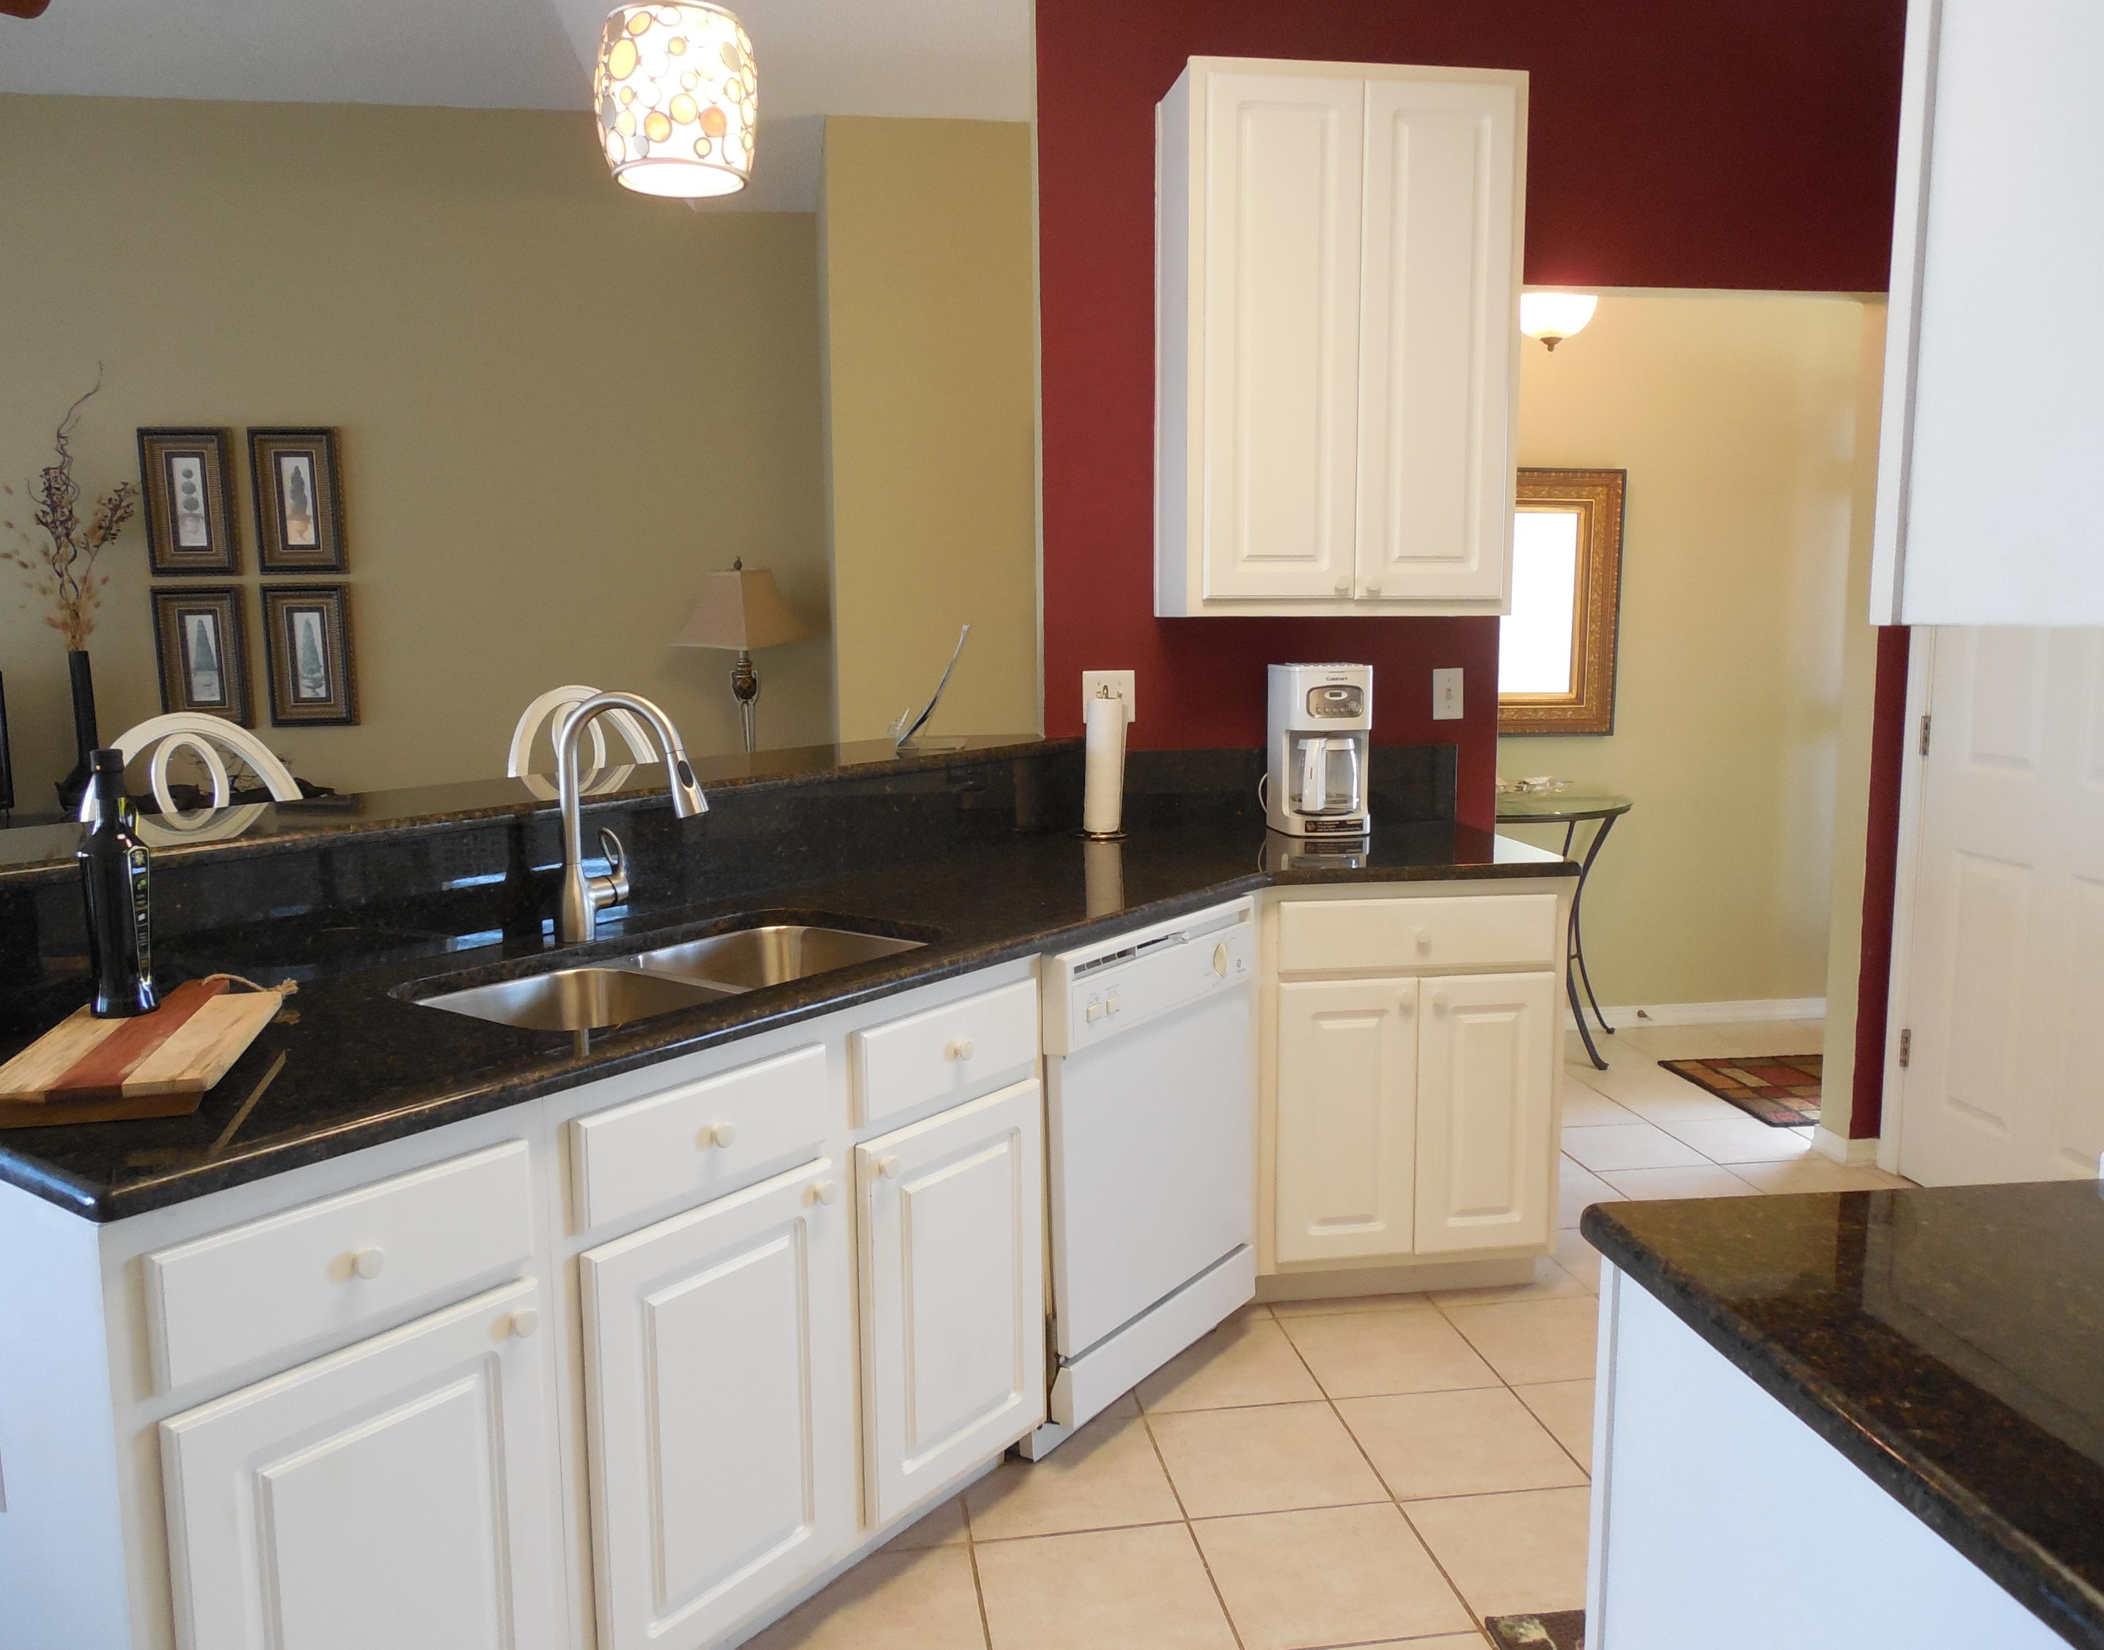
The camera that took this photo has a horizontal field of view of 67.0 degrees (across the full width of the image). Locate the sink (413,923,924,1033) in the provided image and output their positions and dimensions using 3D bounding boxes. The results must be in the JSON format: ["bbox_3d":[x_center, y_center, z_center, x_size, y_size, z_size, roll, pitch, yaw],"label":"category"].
[{"bbox_3d":[-0.510,0.302,2.225,0.400,0.200,0.710,5,9,37],"label":"sink"}]

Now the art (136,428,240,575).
[{"bbox_3d":[-2.956,-1.106,5.457,0.297,0.492,0.035,-2,7,-8],"label":"art"}]

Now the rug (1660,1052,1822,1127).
[{"bbox_3d":[2.454,0.759,4.707,1.050,0.012,0.650,-2,7,-8],"label":"rug"}]

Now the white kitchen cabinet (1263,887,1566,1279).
[{"bbox_3d":[0.675,0.461,3.374,0.630,0.796,0.580,-1,7,-8],"label":"white kitchen cabinet"}]

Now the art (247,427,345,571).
[{"bbox_3d":[-2.606,-1.119,5.505,0.297,0.492,0.035,-2,7,-8],"label":"art"}]

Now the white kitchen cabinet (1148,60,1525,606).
[{"bbox_3d":[0.588,-0.967,3.290,0.685,1.066,0.320,-1,7,-8],"label":"white kitchen cabinet"}]

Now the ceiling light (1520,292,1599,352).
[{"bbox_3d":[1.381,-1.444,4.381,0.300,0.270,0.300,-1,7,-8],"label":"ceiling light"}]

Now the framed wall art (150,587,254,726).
[{"bbox_3d":[-2.951,-0.582,5.524,0.297,0.492,0.035,-2,7,-8],"label":"framed wall art"}]

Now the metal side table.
[{"bbox_3d":[1.444,0.339,5.024,0.950,0.785,0.410,-2,7,-8],"label":"metal side table"}]

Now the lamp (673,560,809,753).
[{"bbox_3d":[-0.801,-0.359,4.117,0.260,0.650,0.260,4,8,29],"label":"lamp"}]

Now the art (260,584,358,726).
[{"bbox_3d":[-2.597,-0.594,5.573,0.297,0.492,0.035,-2,7,-8],"label":"art"}]

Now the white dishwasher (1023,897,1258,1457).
[{"bbox_3d":[-0.038,0.571,2.881,0.610,0.850,0.600,5,9,37],"label":"white dishwasher"}]

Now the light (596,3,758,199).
[{"bbox_3d":[-0.582,-1.127,2.472,0.245,0.234,0.245,-2,7,-8],"label":"light"}]

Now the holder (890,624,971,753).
[{"bbox_3d":[-0.256,-0.289,3.333,0.155,0.255,0.216,-1,7,-3],"label":"holder"}]

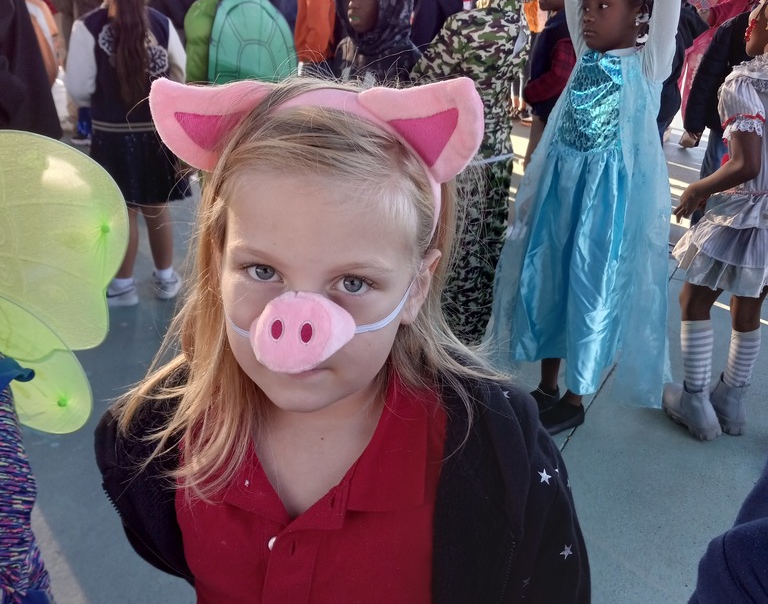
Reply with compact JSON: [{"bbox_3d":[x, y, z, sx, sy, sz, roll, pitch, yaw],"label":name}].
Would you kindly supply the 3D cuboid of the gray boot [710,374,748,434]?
[{"bbox_3d":[1.032,0.293,2.453,0.082,0.145,0.205,-5,26,-16],"label":"gray boot"}]

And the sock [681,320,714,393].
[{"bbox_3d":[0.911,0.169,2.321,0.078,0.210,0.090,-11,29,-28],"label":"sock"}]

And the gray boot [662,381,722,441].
[{"bbox_3d":[0.938,0.309,2.408,0.082,0.145,0.205,-13,29,-30],"label":"gray boot"}]

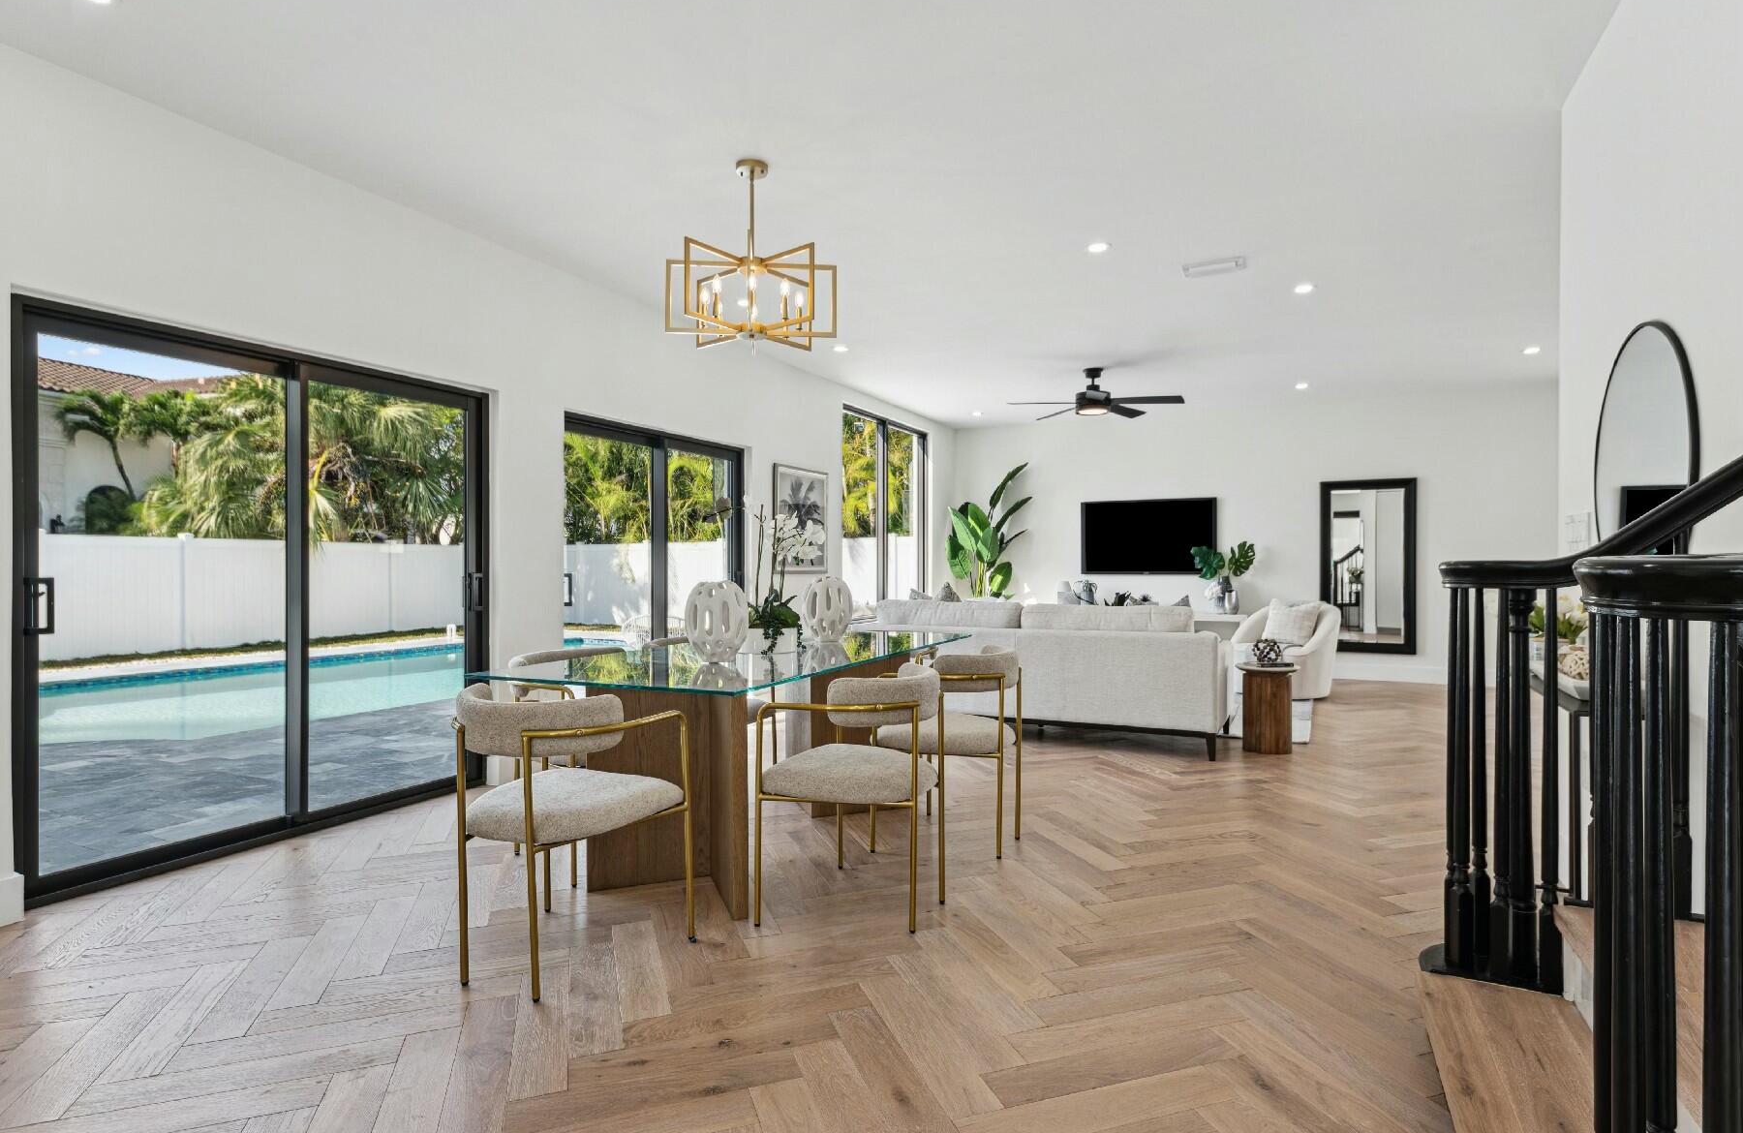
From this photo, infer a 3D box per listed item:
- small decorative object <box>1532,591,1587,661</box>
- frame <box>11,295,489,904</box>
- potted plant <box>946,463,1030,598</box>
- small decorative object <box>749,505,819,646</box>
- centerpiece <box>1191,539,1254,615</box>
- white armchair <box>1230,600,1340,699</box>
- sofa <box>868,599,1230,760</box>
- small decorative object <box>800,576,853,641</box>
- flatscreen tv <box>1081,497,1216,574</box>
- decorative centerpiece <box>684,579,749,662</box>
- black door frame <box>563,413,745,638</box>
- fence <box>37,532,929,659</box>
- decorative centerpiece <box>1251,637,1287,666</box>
[{"bbox_3d":[2.268,0.204,2.875,0.178,0.238,0.218,0,0,26],"label":"small decorative object"},{"bbox_3d":[-2.469,0.125,3.731,0.140,2.052,1.904,0,0,26],"label":"frame"},{"bbox_3d":[1.276,-0.023,9.733,0.900,2.220,0.800,0,0,26],"label":"potted plant"},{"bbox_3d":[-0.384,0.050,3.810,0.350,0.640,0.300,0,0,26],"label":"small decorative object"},{"bbox_3d":[3.678,0.113,9.109,0.615,0.763,0.377,0,0,26],"label":"centerpiece"},{"bbox_3d":[3.671,0.722,7.702,0.810,0.810,0.820,0,0,-26],"label":"white armchair"},{"bbox_3d":[1.124,0.693,5.992,2.420,0.860,0.960,0,0,26],"label":"sofa"},{"bbox_3d":[-0.220,0.210,4.260,0.240,0.315,0.240,0,0,0],"label":"small decorative object"},{"bbox_3d":[3.046,-0.324,9.608,1.450,0.820,0.070,0,0,26],"label":"flatscreen tv"},{"bbox_3d":[-0.664,0.238,3.738,0.268,0.342,0.268,0,0,0],"label":"decorative centerpiece"},{"bbox_3d":[-1.424,0.116,5.737,0.110,2.000,1.860,0,0,26],"label":"black door frame"},{"bbox_3d":[-5.519,0.434,13.660,10.600,1.870,10.200,0,0,26],"label":"fence"},{"bbox_3d":[2.489,0.534,5.463,0.174,0.164,0.174,0,0,26],"label":"decorative centerpiece"}]

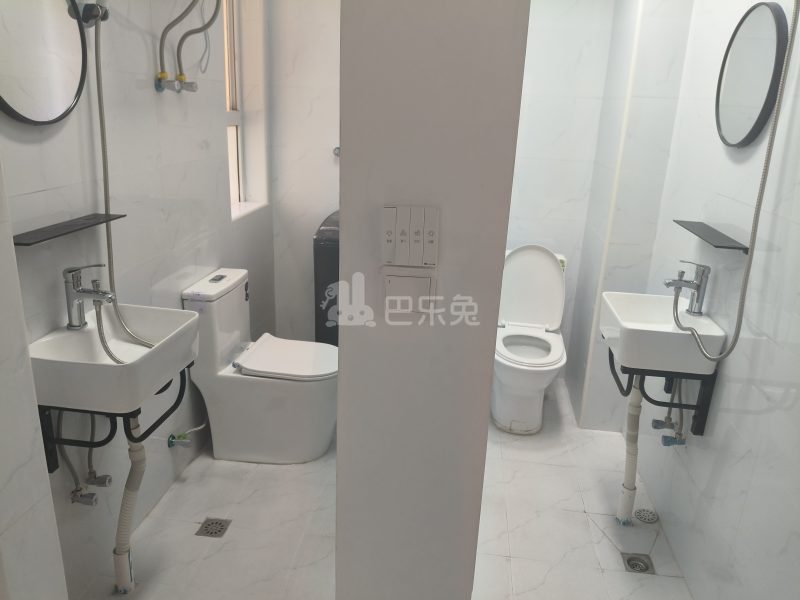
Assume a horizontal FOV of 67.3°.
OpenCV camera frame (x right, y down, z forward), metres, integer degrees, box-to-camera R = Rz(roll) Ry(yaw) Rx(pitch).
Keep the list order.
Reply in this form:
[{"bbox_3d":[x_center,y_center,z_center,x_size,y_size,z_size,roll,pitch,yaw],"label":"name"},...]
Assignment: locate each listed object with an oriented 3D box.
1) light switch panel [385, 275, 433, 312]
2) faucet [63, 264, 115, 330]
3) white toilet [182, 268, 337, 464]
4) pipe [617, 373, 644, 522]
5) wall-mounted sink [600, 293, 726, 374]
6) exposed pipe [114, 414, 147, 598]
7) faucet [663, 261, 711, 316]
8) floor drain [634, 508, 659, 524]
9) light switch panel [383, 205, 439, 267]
[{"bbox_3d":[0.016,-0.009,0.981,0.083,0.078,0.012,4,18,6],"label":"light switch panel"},{"bbox_3d":[-0.825,-0.006,1.599,0.147,0.184,0.056,4,18,6],"label":"faucet"},{"bbox_3d":[-0.497,0.290,2.534,0.650,0.730,0.390,4,18,6],"label":"white toilet"},{"bbox_3d":[0.843,0.519,2.155,0.082,0.655,0.063,4,18,6],"label":"pipe"},{"bbox_3d":[0.854,0.103,2.029,0.313,0.133,0.369,4,18,6],"label":"wall-mounted sink"},{"bbox_3d":[-0.791,0.578,1.745,0.138,0.665,0.079,4,18,6],"label":"exposed pipe"},{"bbox_3d":[0.939,-0.038,1.973,0.136,0.180,0.054,4,18,6],"label":"faucet"},{"bbox_3d":[0.941,0.821,2.288,0.088,0.012,0.088,4,18,6],"label":"floor drain"},{"bbox_3d":[0.019,-0.105,0.975,0.090,0.100,0.025,4,18,6],"label":"light switch panel"}]

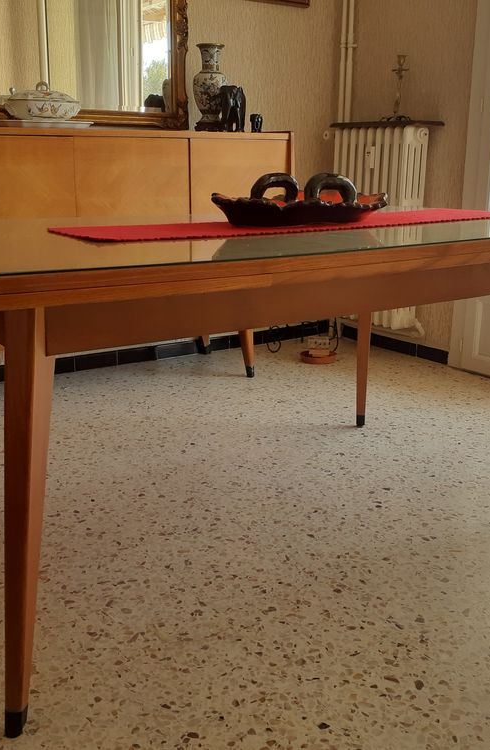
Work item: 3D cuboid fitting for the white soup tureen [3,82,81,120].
[{"bbox_3d":[-0.742,-0.994,2.858,0.285,0.145,0.205,-6,16,-22],"label":"white soup tureen"}]

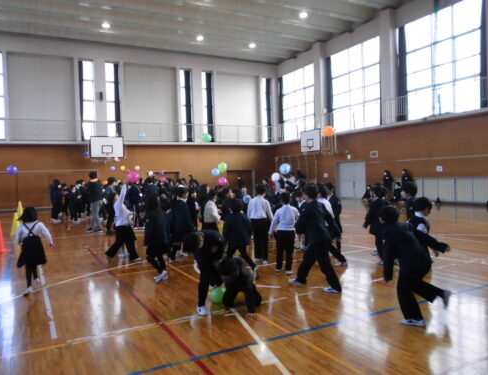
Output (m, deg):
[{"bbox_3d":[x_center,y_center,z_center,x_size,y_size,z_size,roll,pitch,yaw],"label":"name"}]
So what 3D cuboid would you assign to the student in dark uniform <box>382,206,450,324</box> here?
[{"bbox_3d":[1.620,0.726,3.567,0.600,1.090,0.460,0,2,41],"label":"student in dark uniform"}]

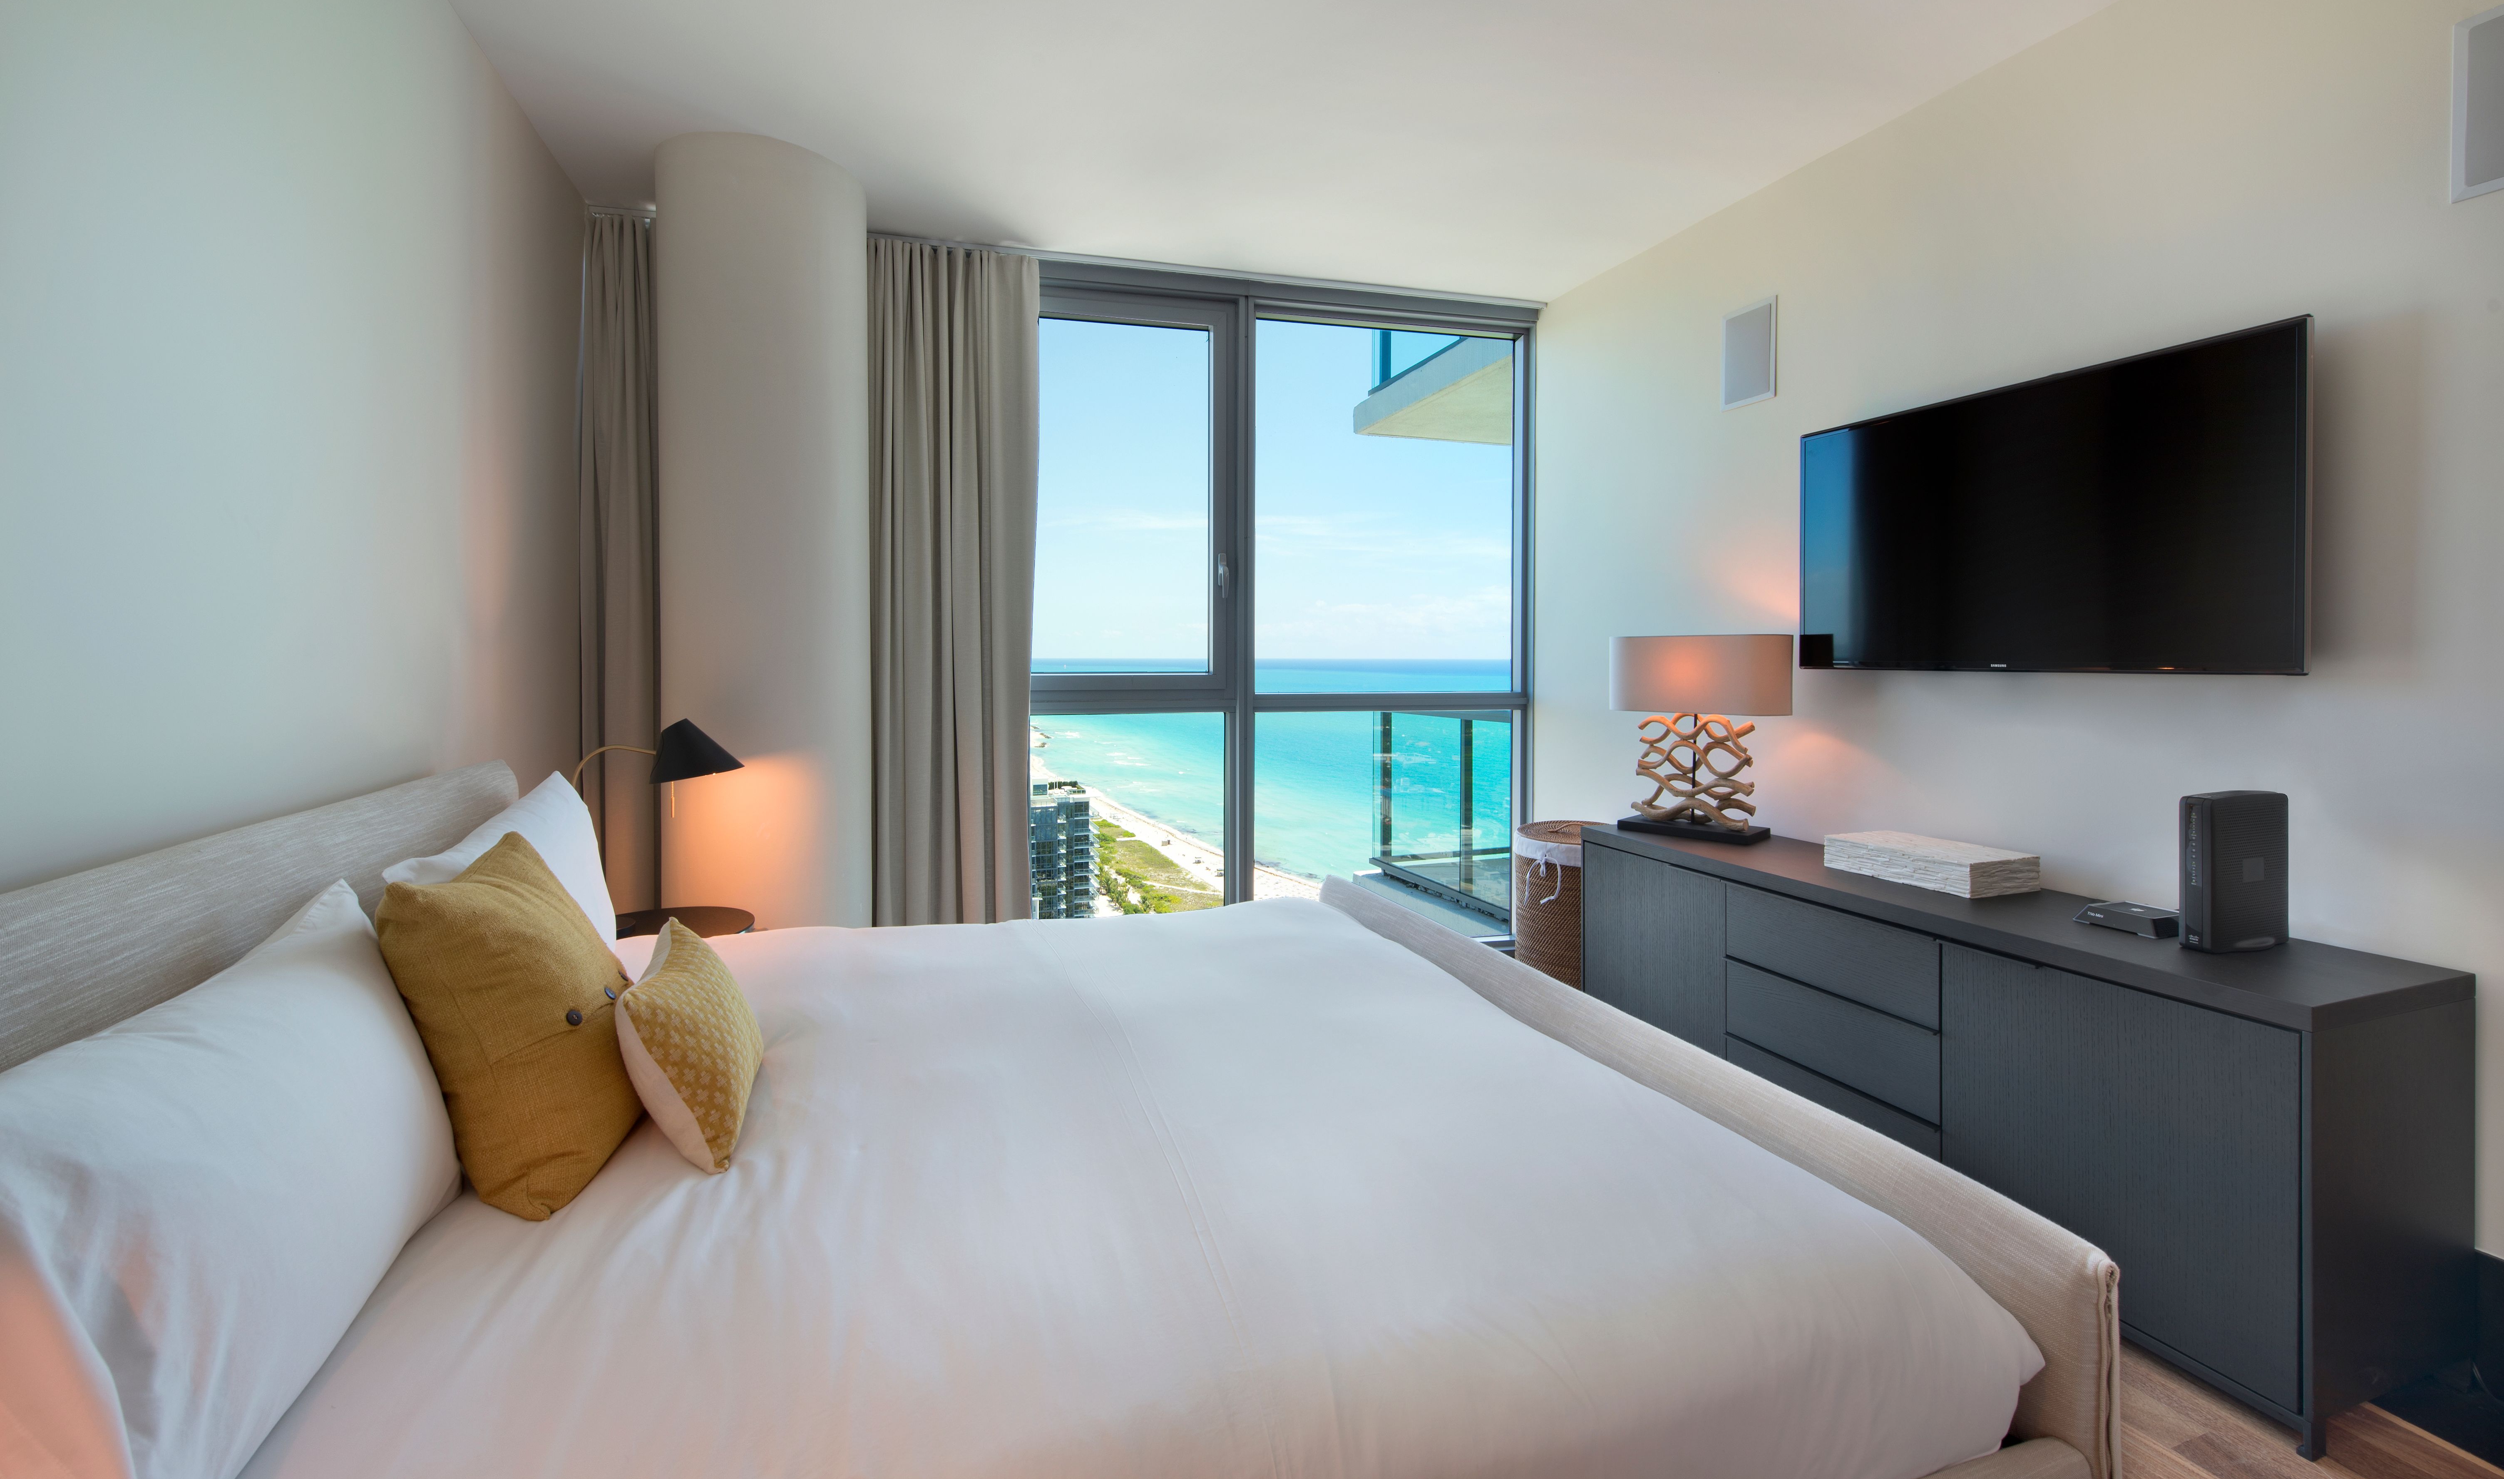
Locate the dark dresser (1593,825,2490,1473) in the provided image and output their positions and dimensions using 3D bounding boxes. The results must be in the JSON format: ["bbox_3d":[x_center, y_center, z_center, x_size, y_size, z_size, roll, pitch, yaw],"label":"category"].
[{"bbox_3d":[1.562,0.685,2.370,0.476,0.691,1.701,-2,4,-20],"label":"dark dresser"}]

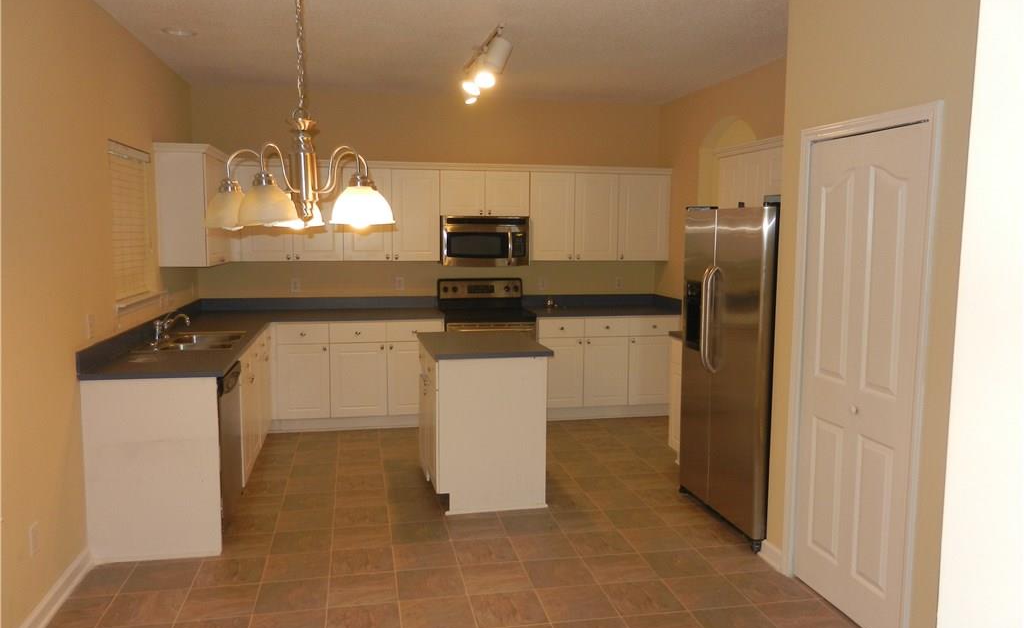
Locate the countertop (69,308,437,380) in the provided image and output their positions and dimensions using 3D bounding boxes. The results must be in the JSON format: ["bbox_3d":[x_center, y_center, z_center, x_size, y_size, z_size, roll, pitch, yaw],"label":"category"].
[{"bbox_3d":[-1.335,0.145,4.992,1.955,0.044,2.810,-1,6,-12],"label":"countertop"}]

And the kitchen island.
[{"bbox_3d":[-0.198,0.631,4.618,0.680,0.914,0.965,-1,6,-12],"label":"kitchen island"}]

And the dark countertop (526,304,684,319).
[{"bbox_3d":[0.785,-0.007,6.535,1.260,0.042,0.640,-1,6,-12],"label":"dark countertop"}]

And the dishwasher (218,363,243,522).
[{"bbox_3d":[-1.754,0.710,3.845,0.600,0.840,0.610,-1,6,-12],"label":"dishwasher"}]

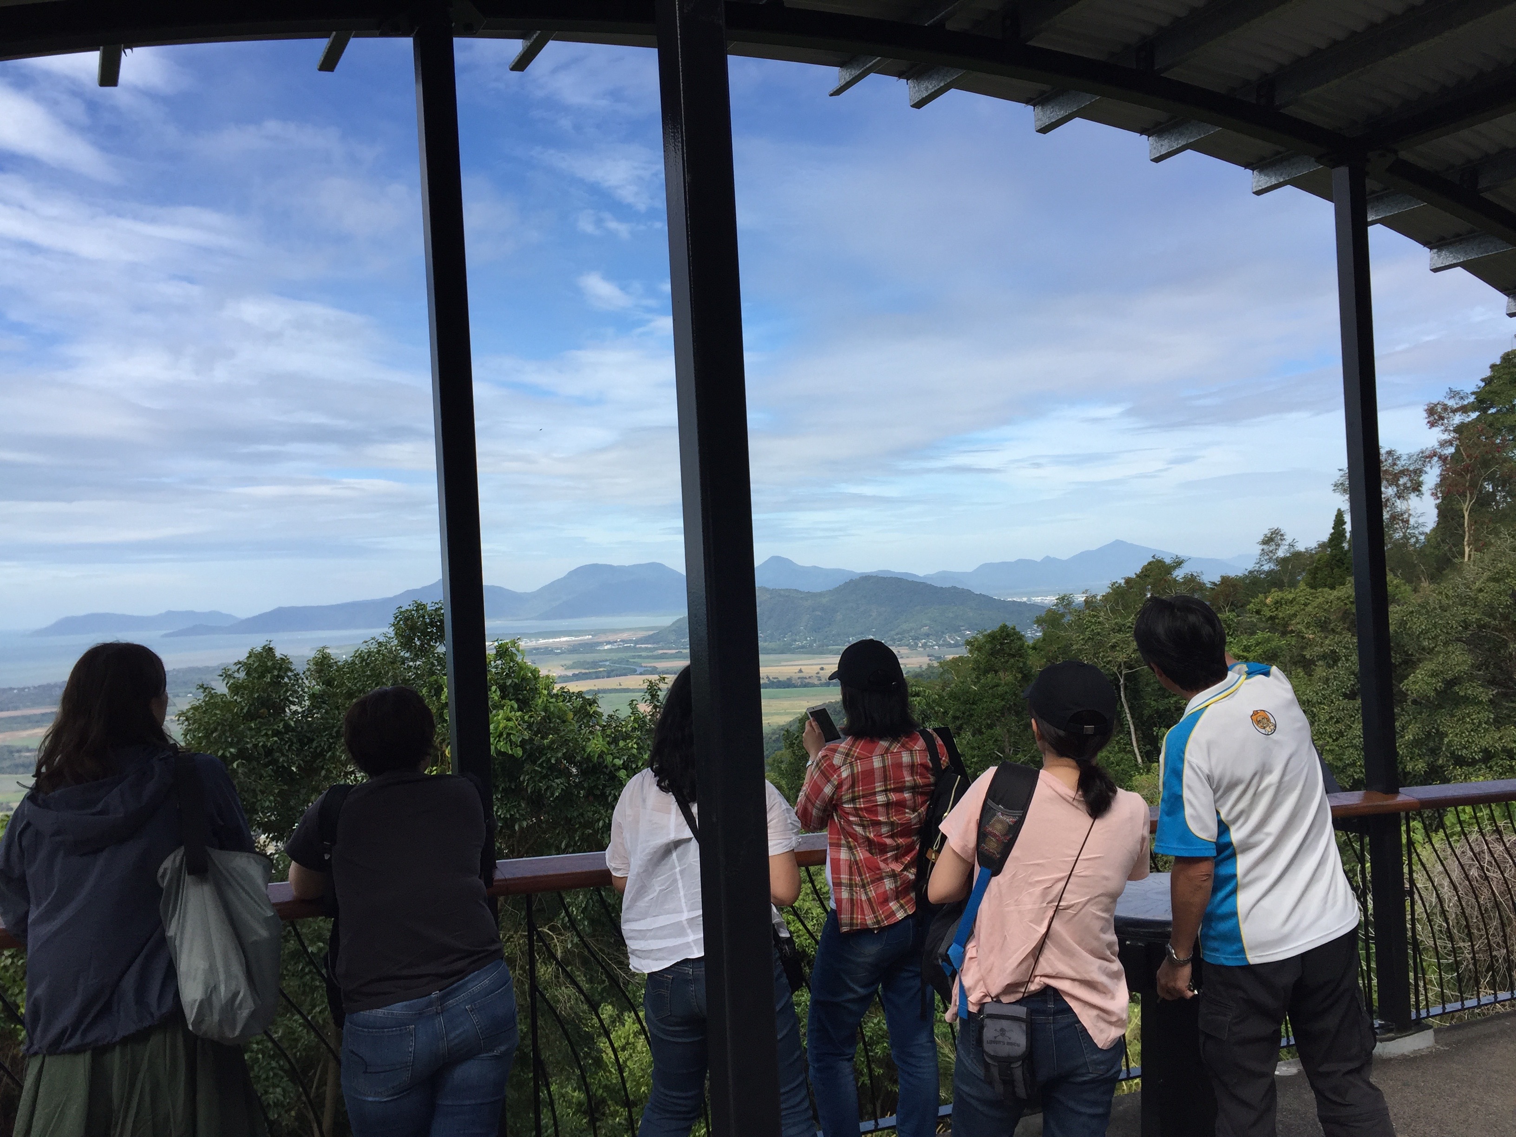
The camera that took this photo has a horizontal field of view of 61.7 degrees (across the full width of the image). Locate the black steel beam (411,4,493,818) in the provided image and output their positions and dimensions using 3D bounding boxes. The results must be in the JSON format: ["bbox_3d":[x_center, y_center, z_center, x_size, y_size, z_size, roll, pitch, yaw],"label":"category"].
[{"bbox_3d":[-0.782,0.109,3.380,0.090,3.150,0.090,-3,0,-23],"label":"black steel beam"}]

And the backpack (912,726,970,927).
[{"bbox_3d":[0.508,0.679,3.350,0.180,0.490,0.270,5,-2,24],"label":"backpack"}]

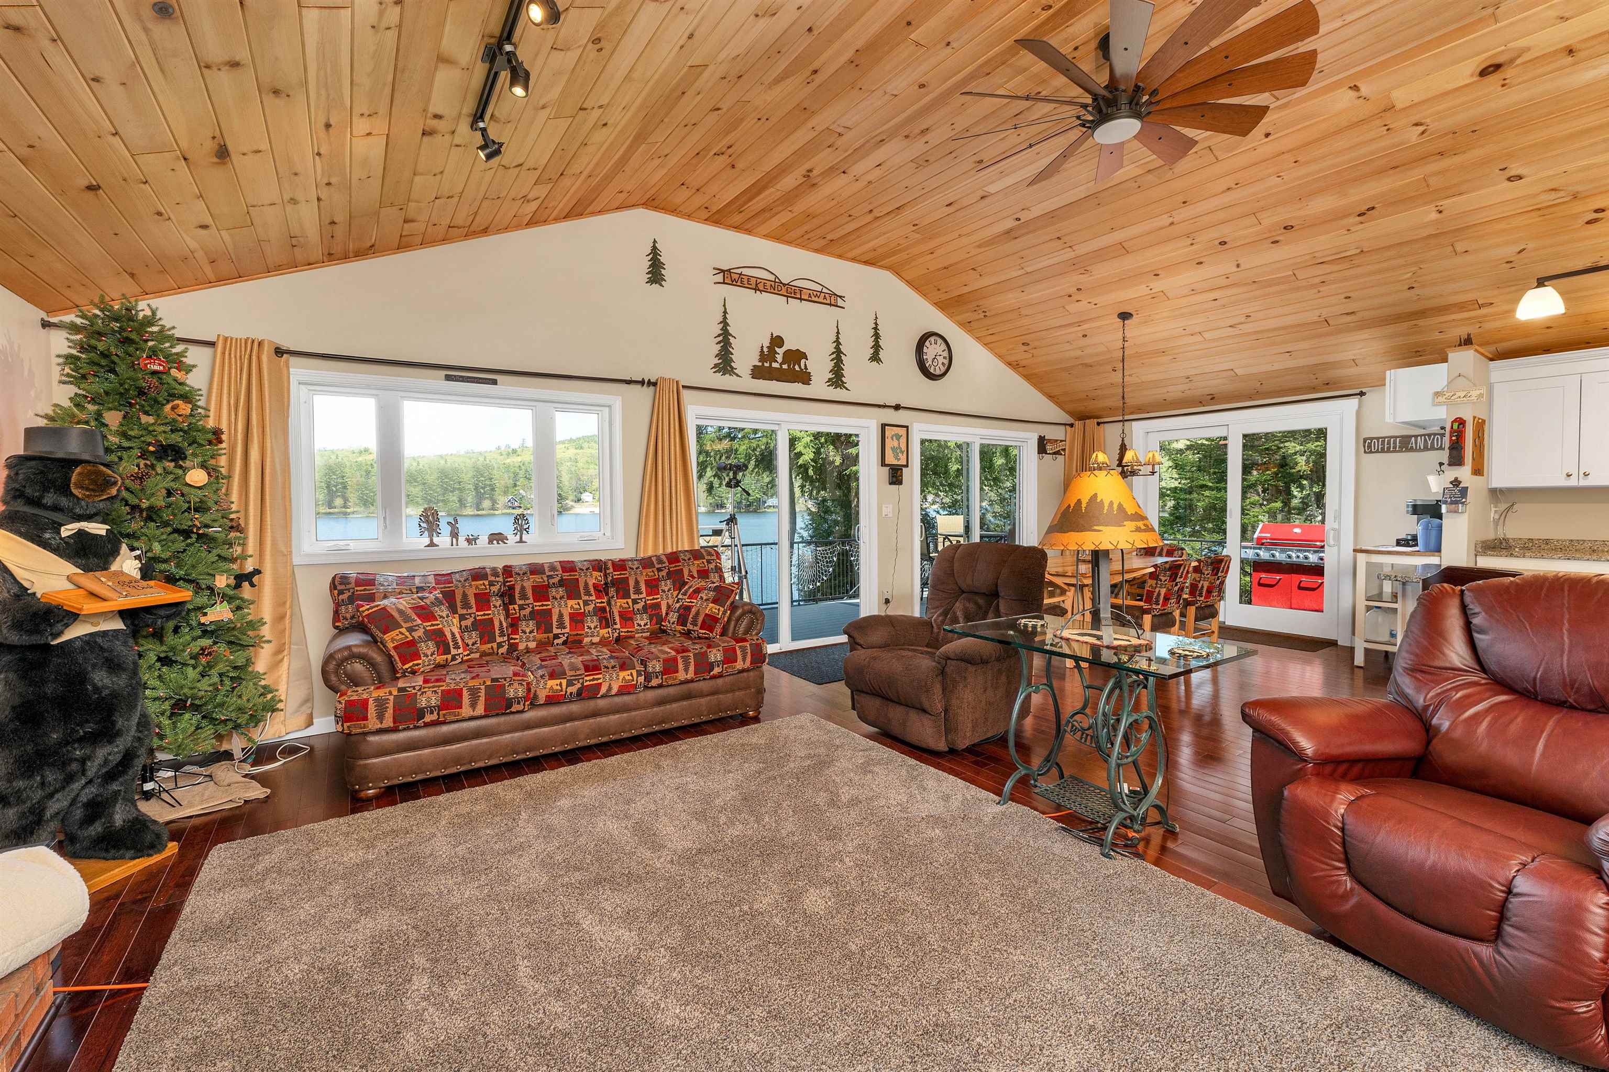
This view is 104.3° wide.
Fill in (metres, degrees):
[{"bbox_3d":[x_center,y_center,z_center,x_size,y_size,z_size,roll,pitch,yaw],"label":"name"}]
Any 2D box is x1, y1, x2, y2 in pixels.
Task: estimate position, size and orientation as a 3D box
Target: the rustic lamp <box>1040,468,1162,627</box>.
[{"bbox_3d":[1.208,0.082,2.518,0.455,0.694,0.455,-3,4,-36],"label":"rustic lamp"}]

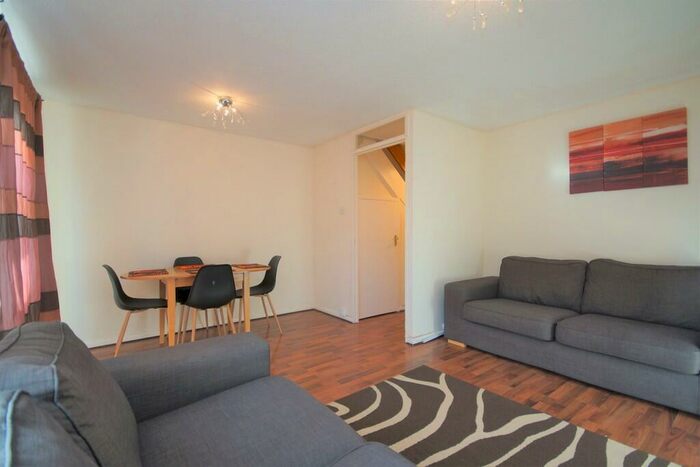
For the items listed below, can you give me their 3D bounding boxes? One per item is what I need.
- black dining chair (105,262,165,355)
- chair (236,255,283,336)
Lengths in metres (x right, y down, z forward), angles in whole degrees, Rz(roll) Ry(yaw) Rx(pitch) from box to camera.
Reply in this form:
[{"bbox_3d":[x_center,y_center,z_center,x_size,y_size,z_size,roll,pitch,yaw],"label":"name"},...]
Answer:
[{"bbox_3d":[-1.820,0.681,2.715,0.514,0.834,0.465,-1,1,-37],"label":"black dining chair"},{"bbox_3d":[-0.974,0.670,3.364,0.514,0.834,0.465,-1,1,-37],"label":"chair"}]

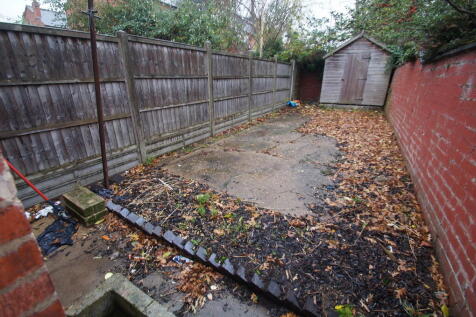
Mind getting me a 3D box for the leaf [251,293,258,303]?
[{"bbox_3d":[0.110,0.920,1.310,0.045,0.020,0.060,-1,22,0],"label":"leaf"}]

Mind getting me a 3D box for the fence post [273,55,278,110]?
[{"bbox_3d":[1.342,-2.776,7.292,0.100,1.920,0.100,13,26,30],"label":"fence post"}]

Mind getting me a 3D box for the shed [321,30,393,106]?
[{"bbox_3d":[4.681,-3.426,7.874,2.200,2.360,1.750,12,26,29],"label":"shed"}]

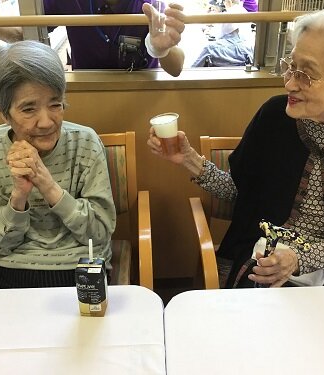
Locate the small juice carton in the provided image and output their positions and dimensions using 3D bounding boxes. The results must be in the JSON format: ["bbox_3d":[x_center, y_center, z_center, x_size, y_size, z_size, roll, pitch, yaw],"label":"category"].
[{"bbox_3d":[-0.129,0.186,0.837,0.048,0.100,0.039,0,24,2],"label":"small juice carton"}]

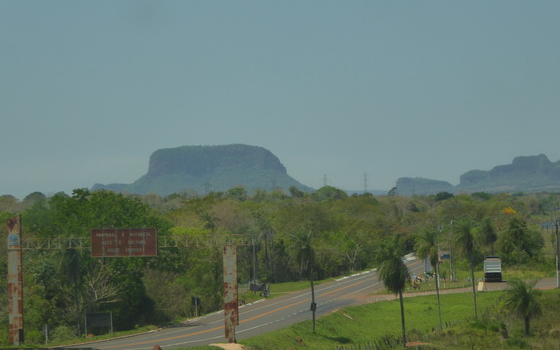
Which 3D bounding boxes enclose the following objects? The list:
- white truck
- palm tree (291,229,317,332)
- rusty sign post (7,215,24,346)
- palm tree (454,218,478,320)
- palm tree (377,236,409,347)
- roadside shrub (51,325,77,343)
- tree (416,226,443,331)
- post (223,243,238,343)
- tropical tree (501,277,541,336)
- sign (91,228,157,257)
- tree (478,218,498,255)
[{"bbox_3d":[31.674,13.960,444.000,2.550,3.750,8.000,-1,0,4],"label":"white truck"},{"bbox_3d":[2.261,10.152,288.000,2.500,9.800,2.400,-1,0,-1],"label":"palm tree"},{"bbox_3d":[-23.597,9.434,267.000,1.250,11.600,0.600,-1,0,-1],"label":"rusty sign post"},{"bbox_3d":[19.256,9.679,309.000,2.500,10.500,2.500,-1,0,-1],"label":"palm tree"},{"bbox_3d":[9.698,10.043,258.000,2.700,9.650,2.600,-1,0,-1],"label":"palm tree"},{"bbox_3d":[-19.821,14.603,274.000,2.400,1.650,2.100,-1,0,-1],"label":"roadside shrub"},{"bbox_3d":[14.436,10.019,289.000,2.500,9.900,2.400,-1,0,-1],"label":"tree"},{"bbox_3d":[-4.394,10.616,267.000,1.170,8.800,0.600,-1,0,-1],"label":"post"},{"bbox_3d":[22.191,12.083,275.000,3.850,5.300,3.700,-1,0,-1],"label":"tropical tree"},{"bbox_3d":[-13.917,6.044,267.000,5.800,2.500,0.200,-1,0,-1],"label":"sign"},{"bbox_3d":[32.783,11.464,470.000,3.050,9.600,3.000,-1,0,-1],"label":"tree"}]

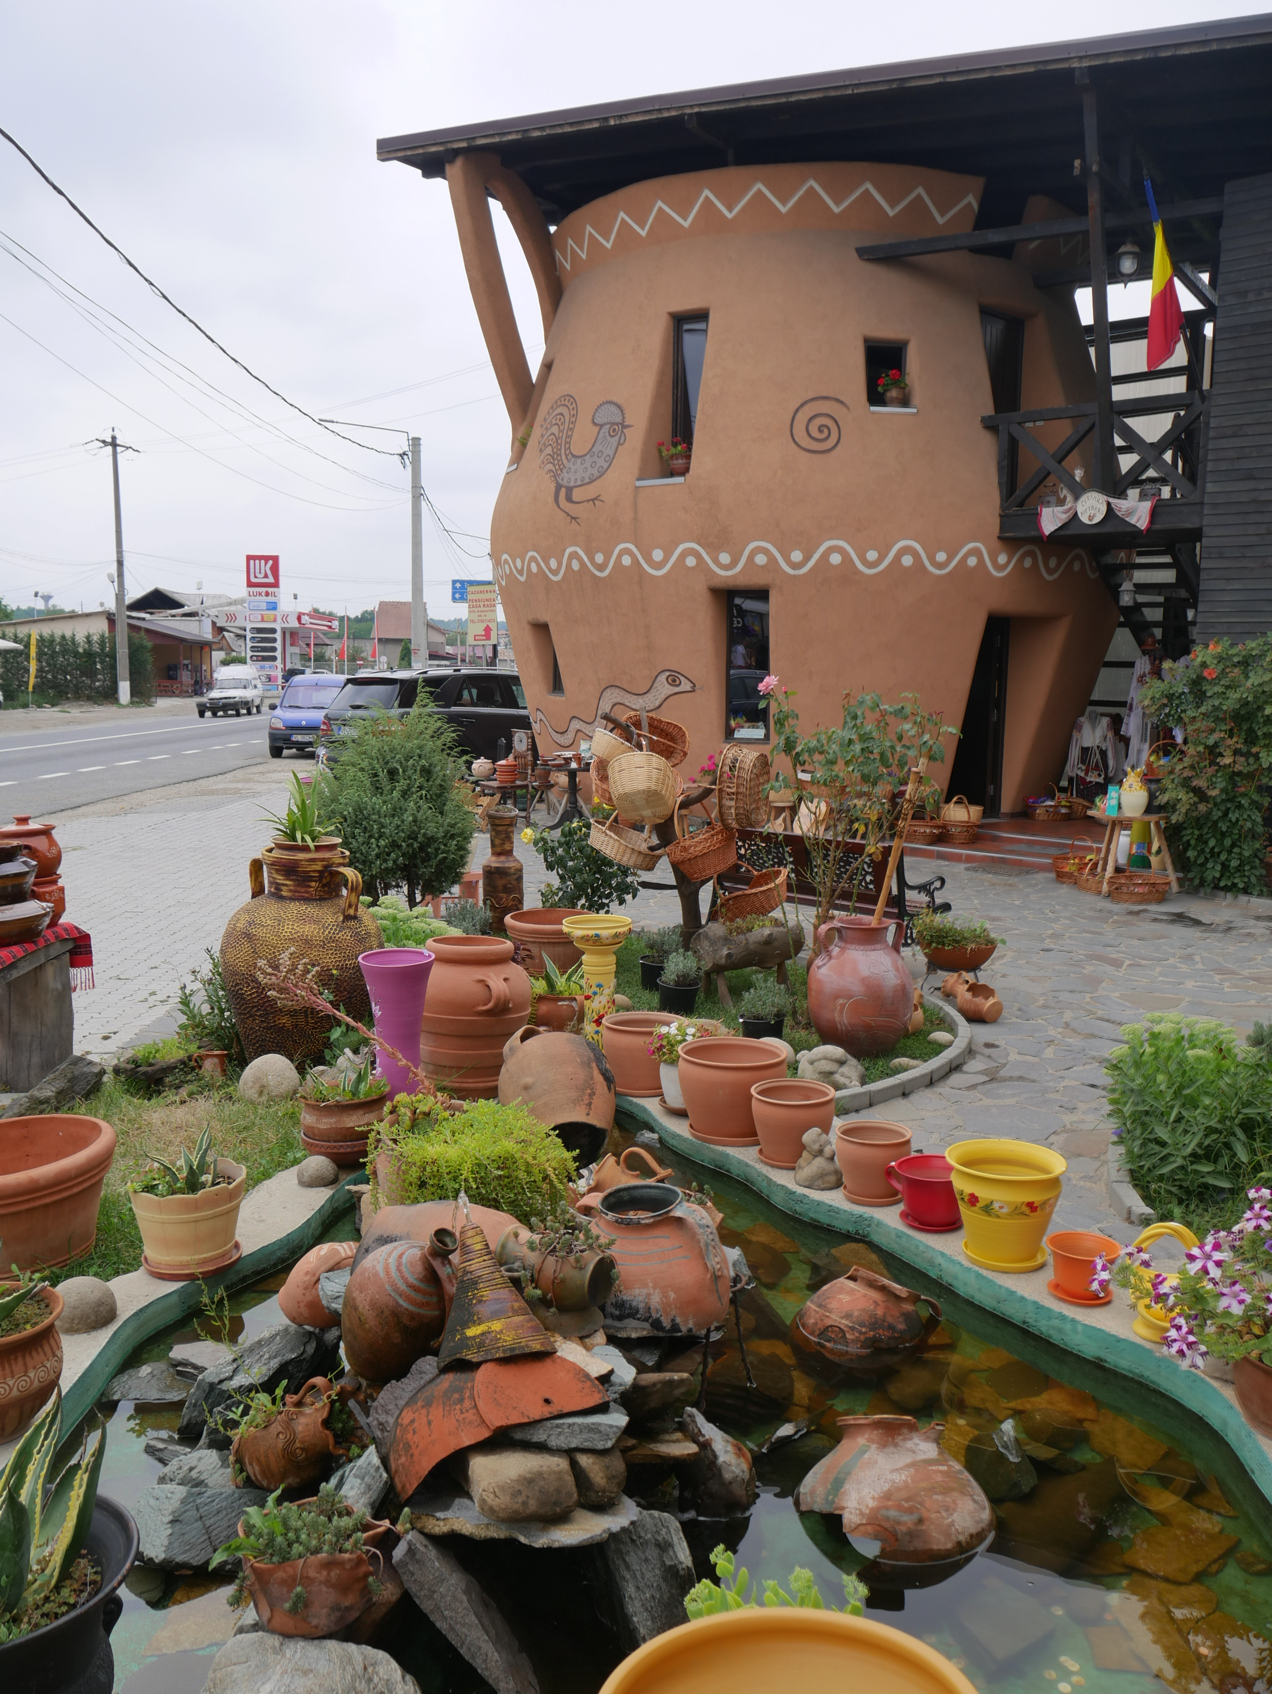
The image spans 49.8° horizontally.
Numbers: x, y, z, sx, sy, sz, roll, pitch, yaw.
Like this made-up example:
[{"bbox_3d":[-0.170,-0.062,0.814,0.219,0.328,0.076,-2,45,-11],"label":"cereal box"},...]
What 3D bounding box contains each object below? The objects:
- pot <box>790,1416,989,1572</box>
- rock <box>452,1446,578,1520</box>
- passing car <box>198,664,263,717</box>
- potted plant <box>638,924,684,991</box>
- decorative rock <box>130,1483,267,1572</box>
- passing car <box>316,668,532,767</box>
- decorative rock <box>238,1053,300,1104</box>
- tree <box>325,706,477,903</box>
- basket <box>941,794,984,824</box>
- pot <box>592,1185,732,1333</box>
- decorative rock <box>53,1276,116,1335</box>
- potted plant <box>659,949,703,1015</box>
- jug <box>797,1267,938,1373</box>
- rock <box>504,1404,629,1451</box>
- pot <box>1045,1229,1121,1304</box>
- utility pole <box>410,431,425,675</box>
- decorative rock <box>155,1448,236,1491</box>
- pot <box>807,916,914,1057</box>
[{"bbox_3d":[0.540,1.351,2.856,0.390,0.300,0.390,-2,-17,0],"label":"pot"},{"bbox_3d":[-0.236,1.250,2.690,0.235,0.140,0.170,-1,7,-6],"label":"rock"},{"bbox_3d":[-15.508,-5.956,52.500,1.700,1.930,4.400,0,7,-3],"label":"passing car"},{"bbox_3d":[0.124,0.552,6.924,0.225,0.318,0.225,0,7,0],"label":"potted plant"},{"bbox_3d":[-0.842,1.311,2.660,0.270,0.140,0.220,3,7,20],"label":"decorative rock"},{"bbox_3d":[-2.931,-1.999,23.397,1.900,1.800,4.750,5,8,37],"label":"passing car"},{"bbox_3d":[-1.375,0.865,5.155,0.226,0.170,0.205,0,7,0],"label":"decorative rock"},{"bbox_3d":[-1.586,-0.212,9.239,1.020,1.469,1.000,-1,7,-10],"label":"tree"},{"bbox_3d":[3.342,-0.387,14.046,0.455,0.300,0.300,1,7,0],"label":"basket"},{"bbox_3d":[0.069,1.020,3.392,0.335,0.305,0.325,-4,8,1],"label":"pot"},{"bbox_3d":[-1.395,1.161,3.470,0.155,0.120,0.145,-2,7,-23],"label":"decorative rock"},{"bbox_3d":[0.215,0.648,6.605,0.215,0.299,0.215,1,7,2],"label":"potted plant"},{"bbox_3d":[0.635,1.315,3.800,0.400,0.280,0.350,16,12,-11],"label":"jug"},{"bbox_3d":[-0.132,1.083,2.570,0.235,0.065,0.160,1,7,5],"label":"rock"},{"bbox_3d":[1.202,1.129,3.685,0.192,0.135,0.192,3,7,19],"label":"pot"},{"bbox_3d":[-5.630,-6.576,35.484,0.400,7.836,0.350,1,7,0],"label":"utility pole"},{"bbox_3d":[-0.990,1.402,3.080,0.200,0.110,0.150,0,7,0],"label":"decorative rock"},{"bbox_3d":[0.977,0.600,5.950,0.460,0.590,0.450,1,7,6],"label":"pot"}]

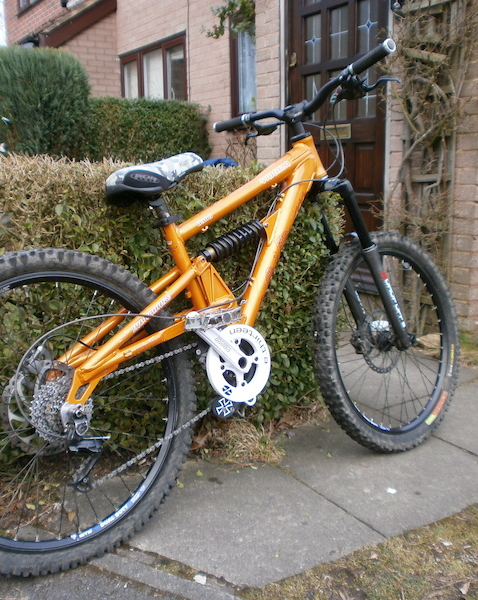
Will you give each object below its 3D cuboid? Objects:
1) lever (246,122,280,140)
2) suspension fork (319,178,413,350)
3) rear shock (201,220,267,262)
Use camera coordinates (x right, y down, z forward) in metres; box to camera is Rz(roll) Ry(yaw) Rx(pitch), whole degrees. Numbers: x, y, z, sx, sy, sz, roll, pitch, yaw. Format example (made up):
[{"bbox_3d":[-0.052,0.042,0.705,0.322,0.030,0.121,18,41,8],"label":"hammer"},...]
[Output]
[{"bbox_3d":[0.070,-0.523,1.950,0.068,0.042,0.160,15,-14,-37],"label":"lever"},{"bbox_3d":[0.371,-0.087,1.876,0.085,0.560,0.175,-37,19,-33],"label":"suspension fork"},{"bbox_3d":[-0.012,-0.153,1.608,0.230,0.057,0.057,-33,15,-33],"label":"rear shock"}]

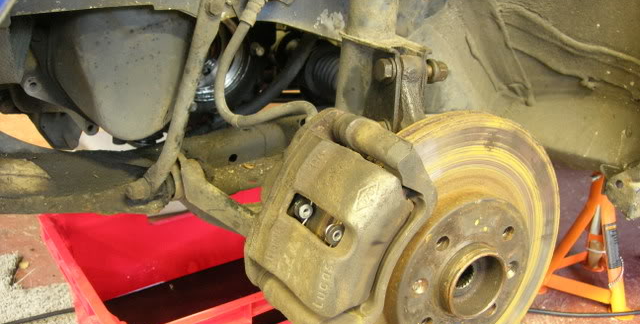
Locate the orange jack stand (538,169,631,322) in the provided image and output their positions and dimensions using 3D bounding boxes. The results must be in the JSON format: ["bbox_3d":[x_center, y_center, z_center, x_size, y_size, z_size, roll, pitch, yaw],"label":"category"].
[{"bbox_3d":[0.560,0.151,1.402,0.196,0.261,0.193,-11,23,-21],"label":"orange jack stand"}]

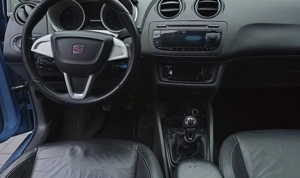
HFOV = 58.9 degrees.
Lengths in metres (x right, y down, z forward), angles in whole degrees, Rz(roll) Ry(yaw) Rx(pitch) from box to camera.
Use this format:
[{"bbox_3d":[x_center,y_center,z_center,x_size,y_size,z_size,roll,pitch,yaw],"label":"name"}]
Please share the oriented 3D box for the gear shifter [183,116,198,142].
[{"bbox_3d":[0.147,0.145,0.970,0.050,0.105,0.050,1,26,0],"label":"gear shifter"}]

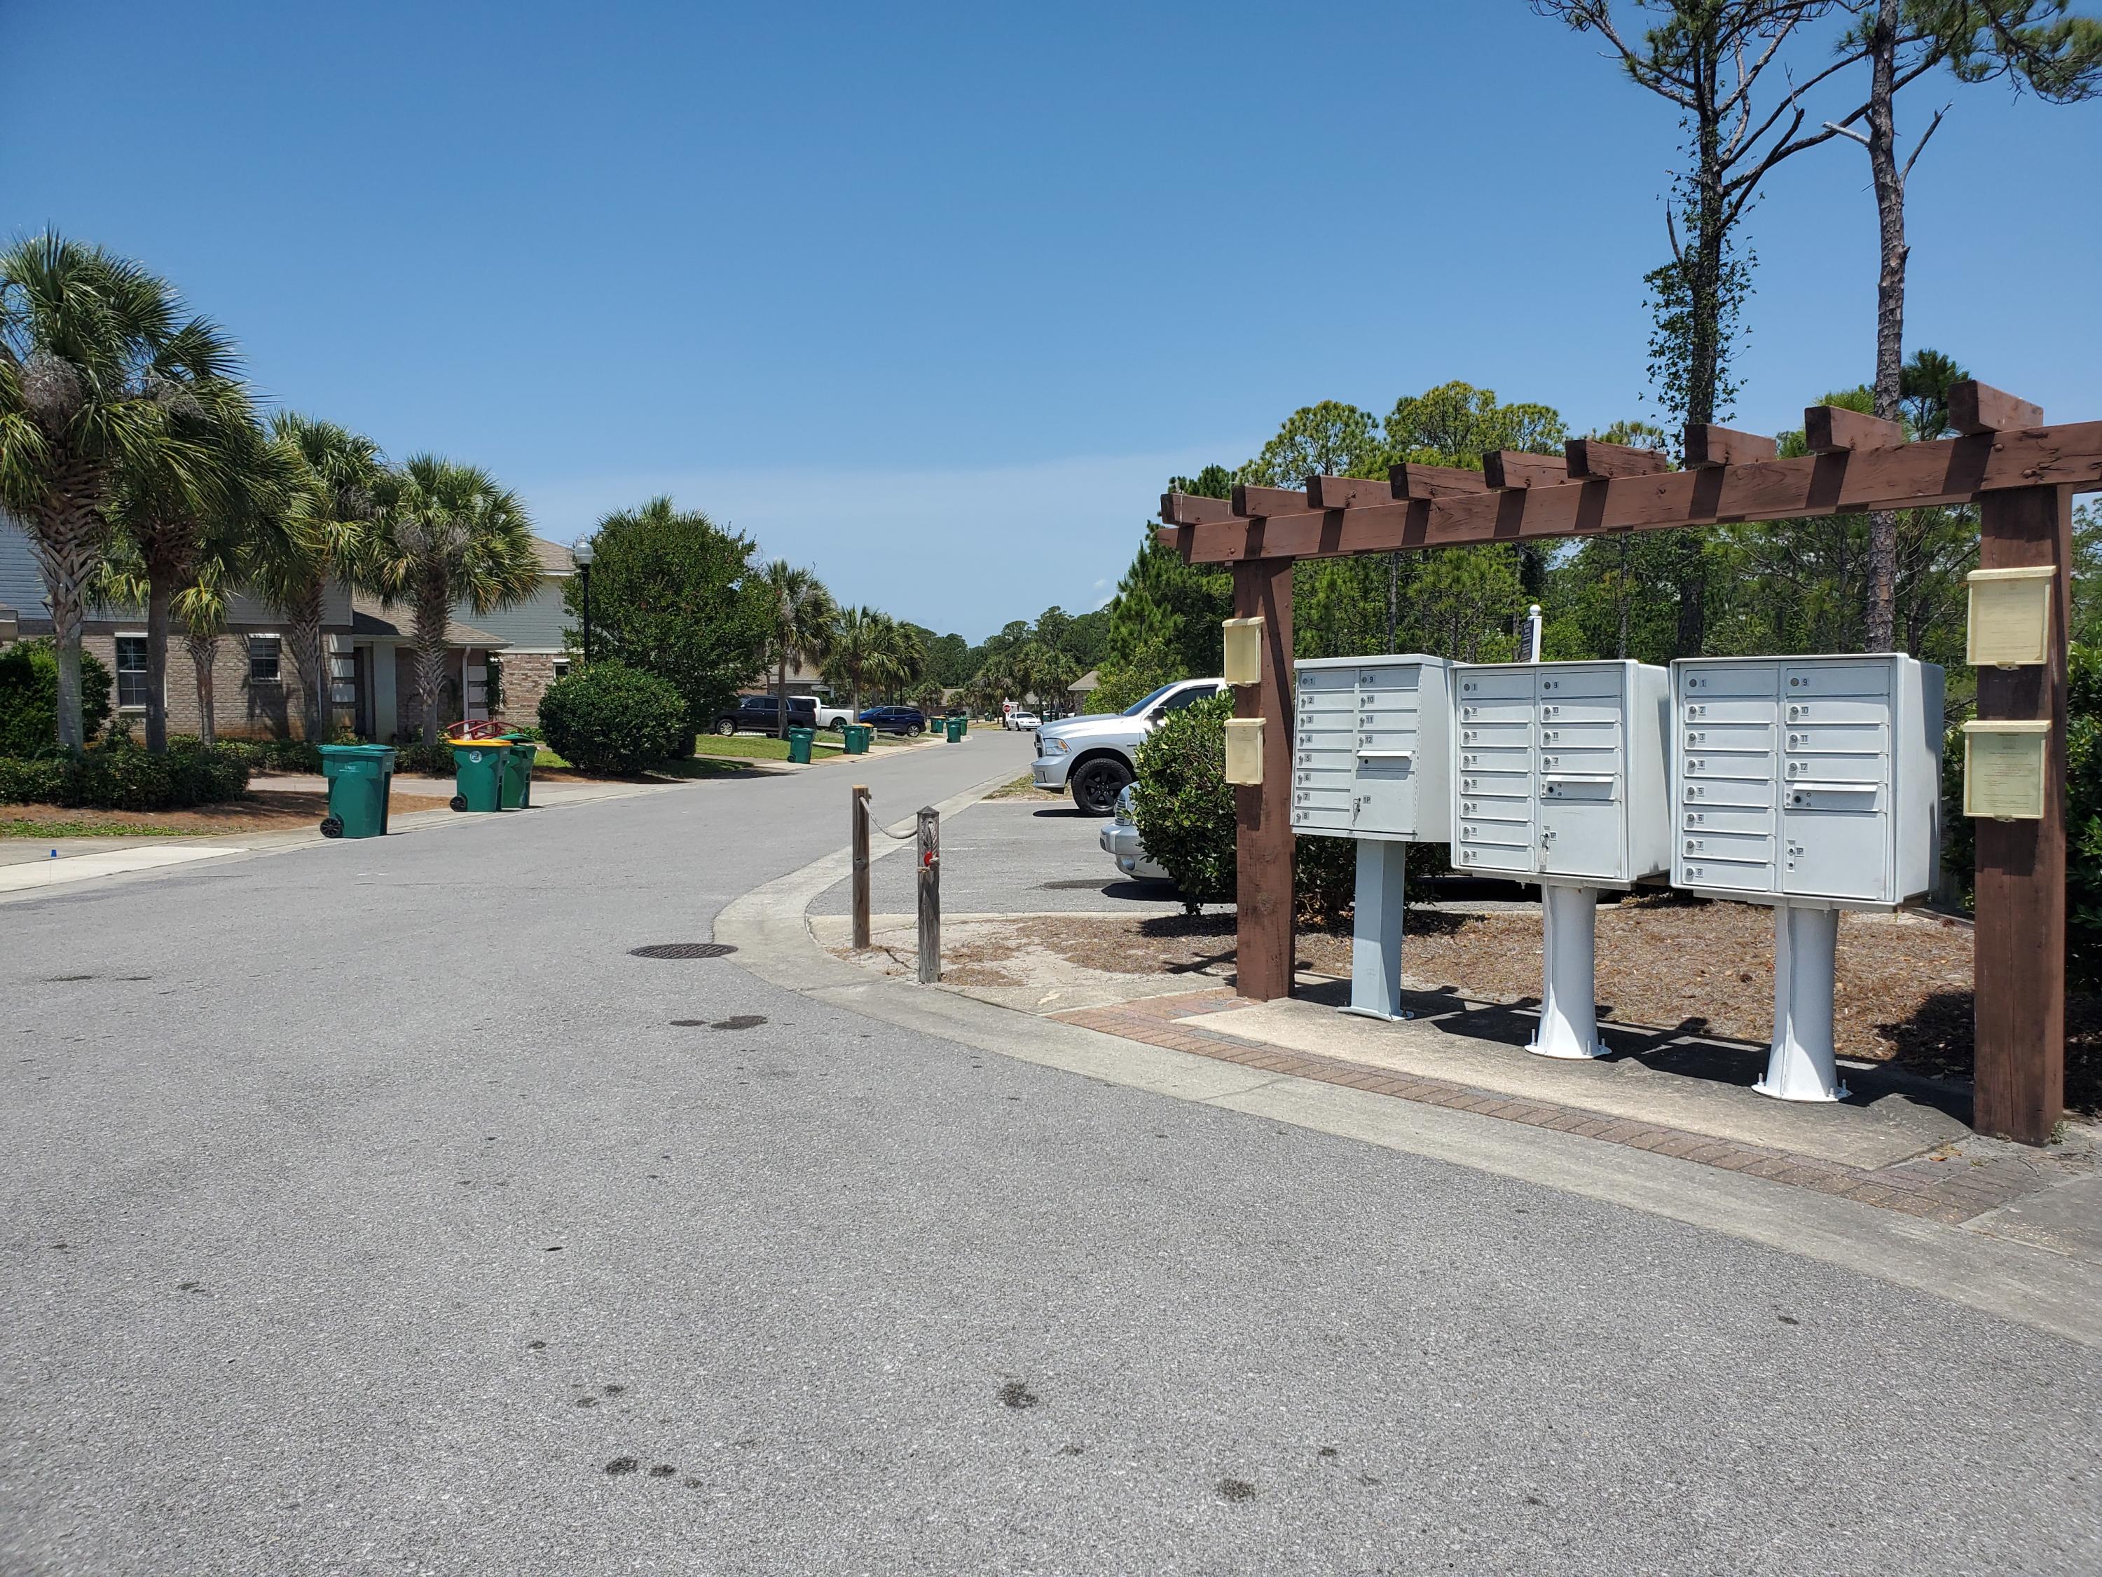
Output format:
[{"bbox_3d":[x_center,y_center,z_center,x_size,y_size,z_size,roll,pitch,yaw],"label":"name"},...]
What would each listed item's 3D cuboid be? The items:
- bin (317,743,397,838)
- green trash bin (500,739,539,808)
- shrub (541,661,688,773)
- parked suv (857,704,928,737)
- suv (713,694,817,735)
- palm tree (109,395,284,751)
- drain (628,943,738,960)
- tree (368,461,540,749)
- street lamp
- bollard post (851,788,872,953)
[{"bbox_3d":[-8.410,0.040,19.100,0.820,1.120,0.690,0,3,-12],"label":"bin"},{"bbox_3d":[-8.771,-0.272,25.514,0.880,1.130,0.720,-1,3,-8],"label":"green trash bin"},{"bbox_3d":[-10.200,-1.660,36.600,3.500,2.600,3.300,0,3,0],"label":"shrub"},{"bbox_3d":[-9.200,-3.790,90.000,4.500,1.690,1.850,0,3,2],"label":"parked suv"},{"bbox_3d":[-13.500,-3.370,73.800,5.200,1.890,2.050,0,3,2],"label":"suv"},{"bbox_3d":[-14.000,-3.180,25.900,3.100,6.500,3.100,0,3,0],"label":"palm tree"},{"bbox_3d":[-2.290,1.015,9.800,0.680,0.040,0.680,0,3,0],"label":"drain"},{"bbox_3d":[-12.300,-3.640,32.500,3.600,6.400,3.600,0,3,0],"label":"tree"},{"bbox_3d":[-10.544,-3.073,35.883,0.430,5.200,0.430,-1,3,0],"label":"street lamp"},{"bbox_3d":[-1.167,0.476,9.687,0.110,1.020,0.110,-1,3,0],"label":"bollard post"}]

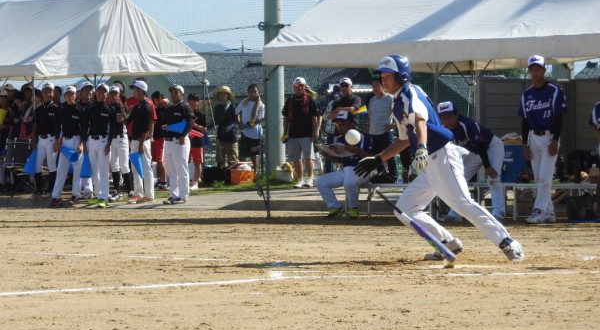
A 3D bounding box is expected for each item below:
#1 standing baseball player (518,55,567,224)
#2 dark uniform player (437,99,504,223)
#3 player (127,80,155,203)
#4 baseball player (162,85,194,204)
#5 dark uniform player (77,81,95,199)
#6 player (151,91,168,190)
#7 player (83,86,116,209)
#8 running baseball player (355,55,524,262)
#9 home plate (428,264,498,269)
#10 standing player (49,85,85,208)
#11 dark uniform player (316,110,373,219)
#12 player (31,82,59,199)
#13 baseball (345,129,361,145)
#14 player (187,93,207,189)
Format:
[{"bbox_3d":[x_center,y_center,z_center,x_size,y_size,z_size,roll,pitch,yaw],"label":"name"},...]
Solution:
[{"bbox_3d":[2.510,-0.264,30.500,0.520,1.749,0.360,0,1,10],"label":"standing baseball player"},{"bbox_3d":[1.839,-0.046,31.600,0.720,1.282,0.580,-1,1,-44],"label":"dark uniform player"},{"bbox_3d":[-2.296,-0.332,42.500,0.340,1.760,0.470,-1,1,-38],"label":"player"},{"bbox_3d":[-1.732,-0.289,42.000,0.500,1.703,0.370,0,1,30],"label":"baseball player"},{"bbox_3d":[-3.173,-0.373,44.000,0.500,1.762,0.360,0,1,18],"label":"dark uniform player"},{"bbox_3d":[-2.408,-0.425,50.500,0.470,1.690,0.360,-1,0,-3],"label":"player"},{"bbox_3d":[-2.858,-0.278,42.000,0.500,1.750,0.350,-1,0,7],"label":"player"},{"bbox_3d":[1.013,-0.044,21.400,1.200,1.503,0.650,-1,1,-26],"label":"running baseball player"},{"bbox_3d":[1.047,0.660,19.100,0.432,0.025,0.432,-1,0,1],"label":"home plate"},{"bbox_3d":[-3.235,-0.254,41.000,0.540,1.705,0.380,0,1,12],"label":"standing player"},{"bbox_3d":[0.489,-0.005,32.400,0.560,1.188,0.750,0,1,37],"label":"dark uniform player"},{"bbox_3d":[-3.867,-0.366,44.600,0.480,1.760,0.330,-1,0,9],"label":"player"},{"bbox_3d":[0.326,-0.174,18.200,0.097,0.097,0.097,-1,0,0],"label":"baseball"},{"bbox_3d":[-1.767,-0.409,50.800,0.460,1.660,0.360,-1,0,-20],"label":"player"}]

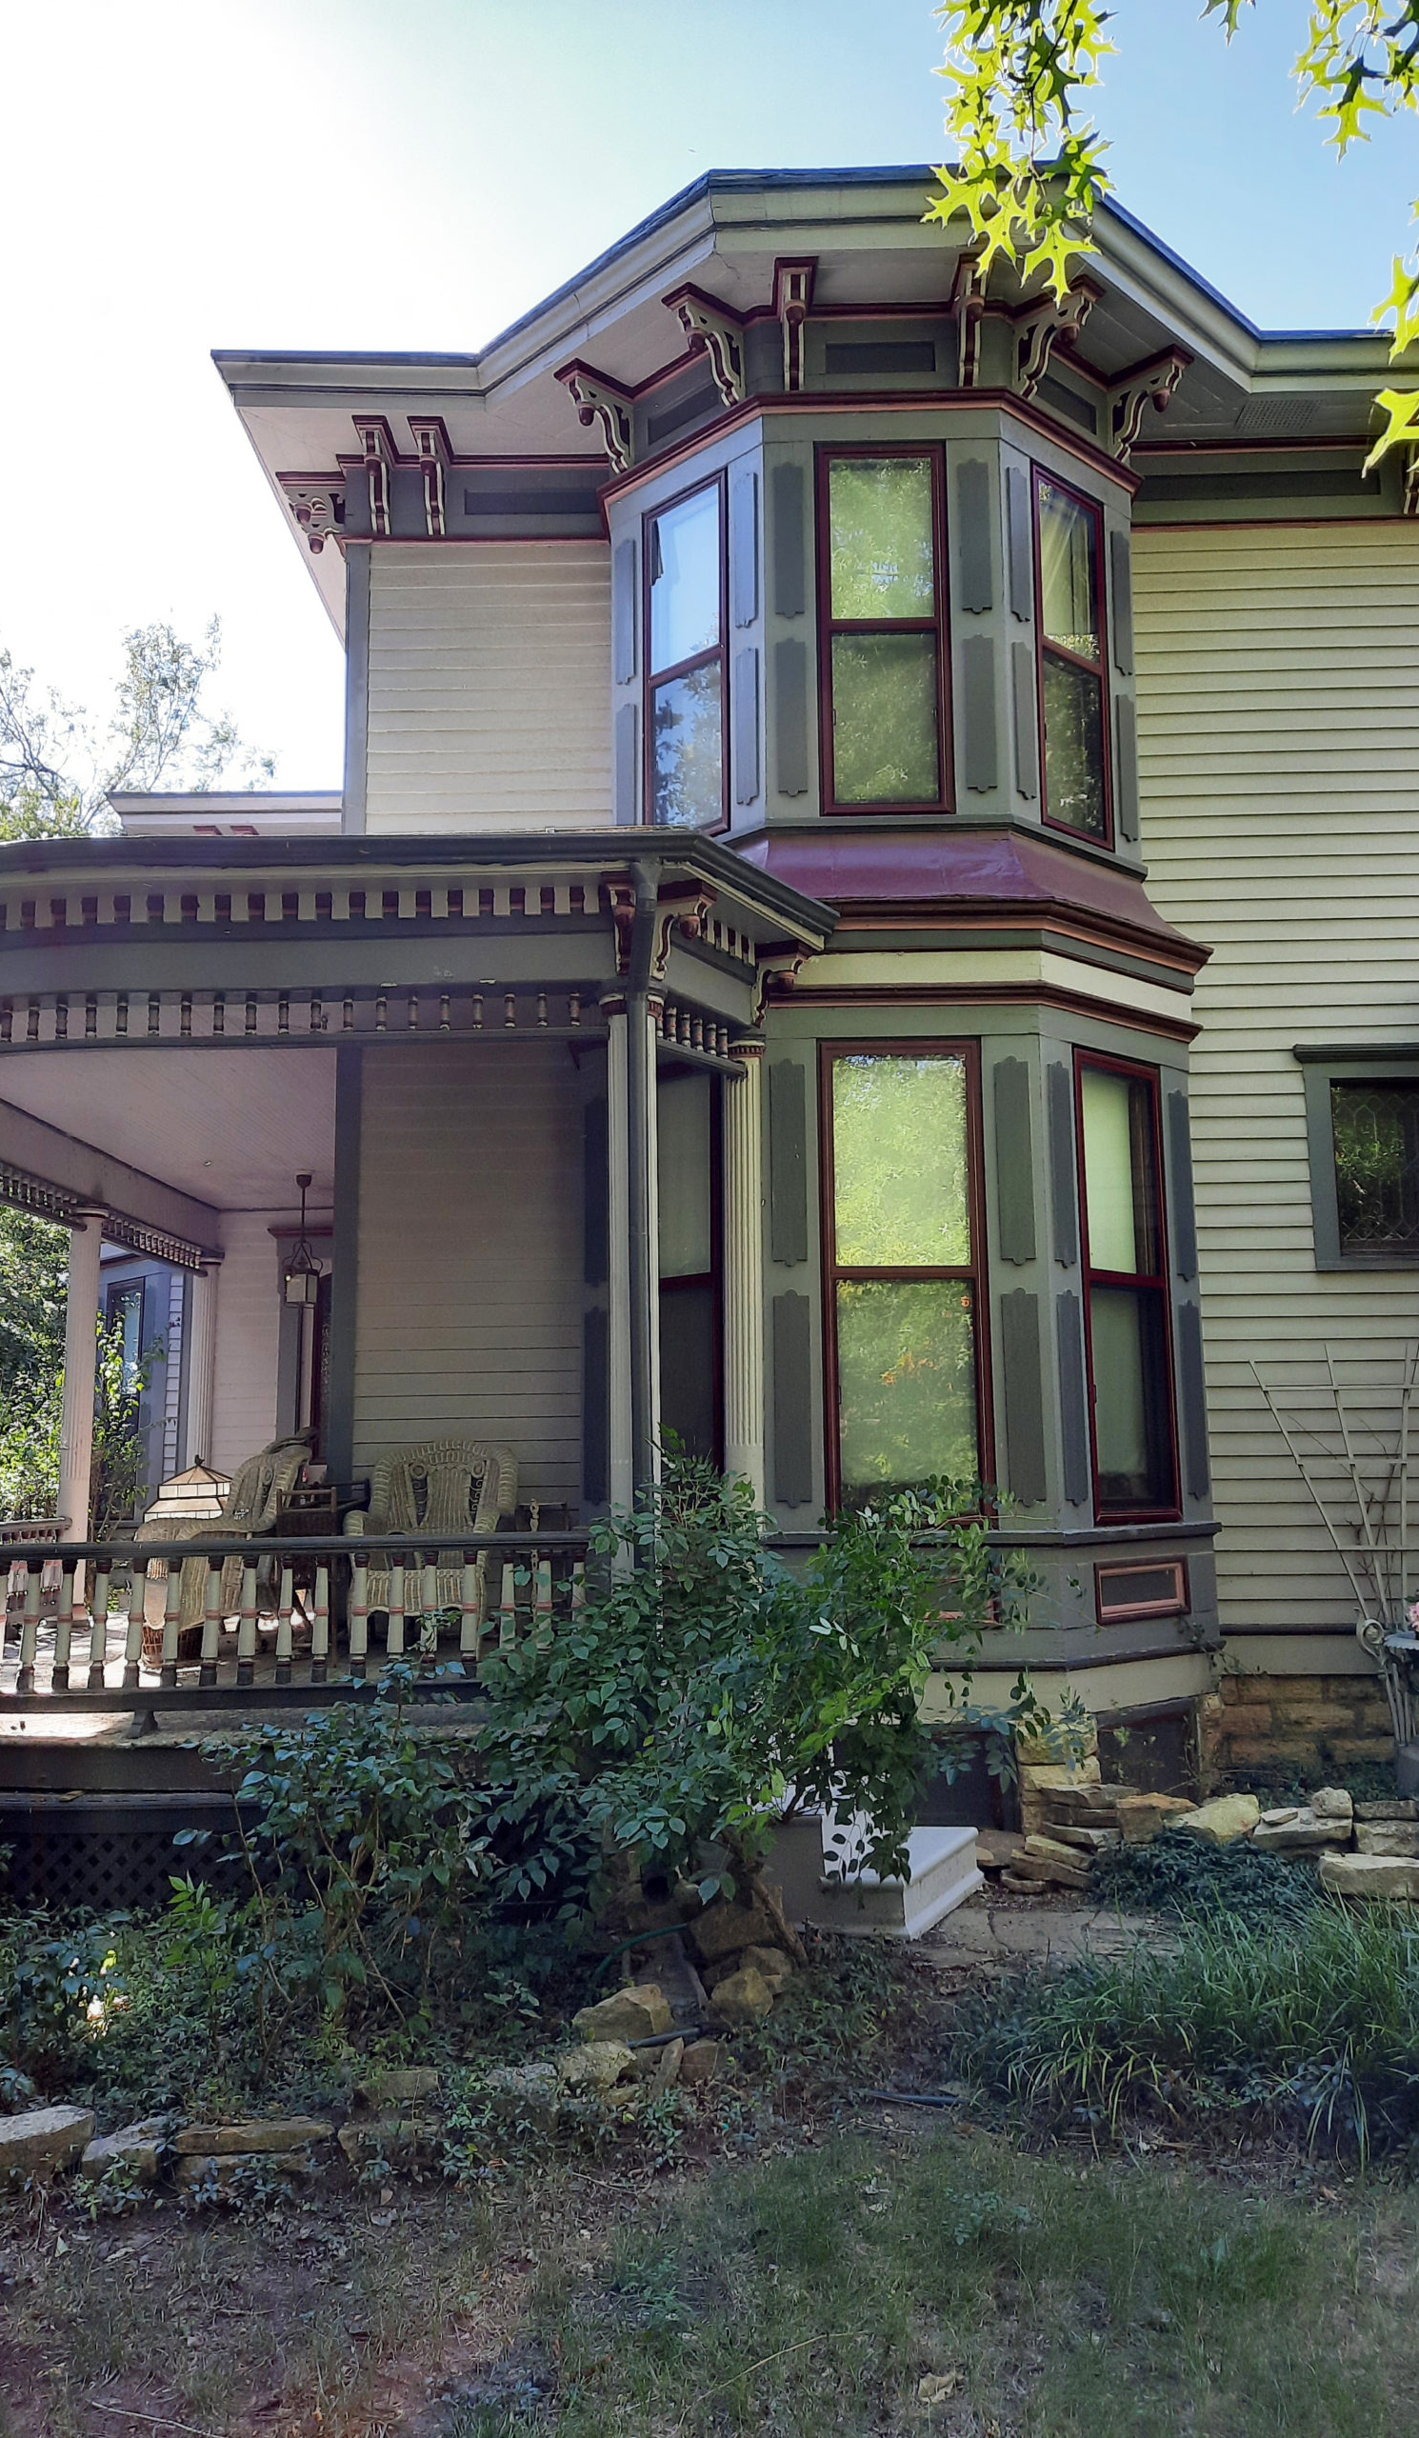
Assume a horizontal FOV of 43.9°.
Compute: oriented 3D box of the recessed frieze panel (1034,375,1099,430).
[{"bbox_3d":[1.743,-4.021,8.645,0.563,0.154,0.040,7,-11,-43],"label":"recessed frieze panel"}]

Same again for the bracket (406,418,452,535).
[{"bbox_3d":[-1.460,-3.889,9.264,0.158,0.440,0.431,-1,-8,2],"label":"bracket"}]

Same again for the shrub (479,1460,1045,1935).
[{"bbox_3d":[0.185,1.485,5.535,1.680,1.420,1.250,-1,-9,1],"label":"shrub"}]

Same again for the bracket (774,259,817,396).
[{"bbox_3d":[0.419,-4.302,8.492,0.200,0.425,0.410,-1,-8,2],"label":"bracket"}]

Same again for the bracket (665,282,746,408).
[{"bbox_3d":[-0.010,-4.274,8.661,0.410,0.425,0.200,7,-11,-42],"label":"bracket"}]

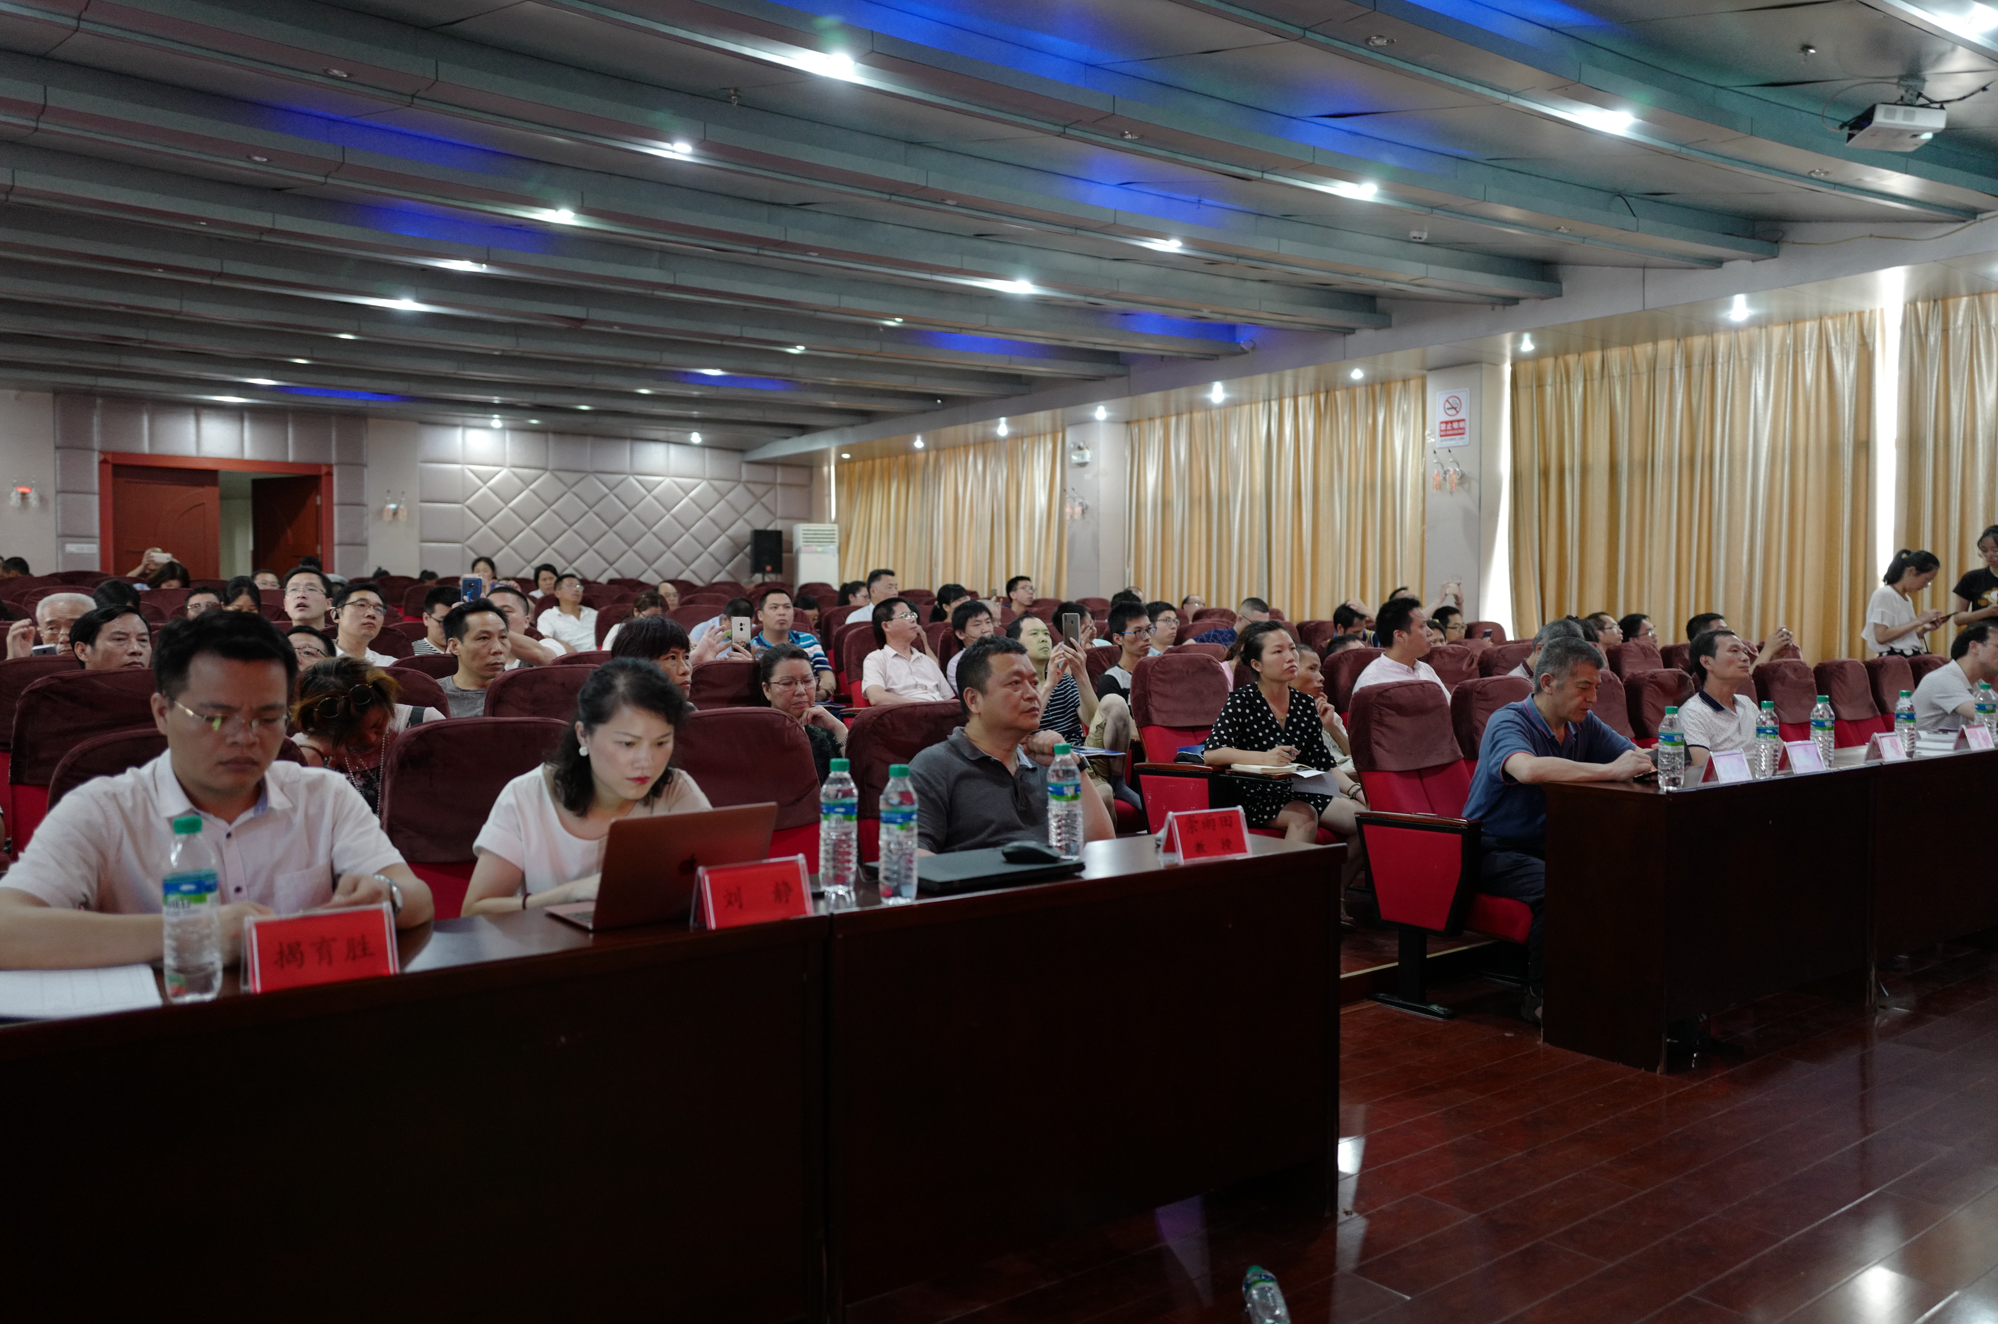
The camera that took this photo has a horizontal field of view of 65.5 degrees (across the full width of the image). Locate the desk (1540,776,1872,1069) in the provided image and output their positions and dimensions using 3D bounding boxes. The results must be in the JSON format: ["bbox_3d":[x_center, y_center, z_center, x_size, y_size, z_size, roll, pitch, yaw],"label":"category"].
[{"bbox_3d":[2.137,0.704,4.617,1.205,0.755,0.380,-1,2,-37],"label":"desk"}]

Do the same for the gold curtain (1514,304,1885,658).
[{"bbox_3d":[4.728,-0.746,10.856,0.160,3.000,2.700,-1,2,-36],"label":"gold curtain"}]

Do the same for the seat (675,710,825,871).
[{"bbox_3d":[-0.479,0.633,3.547,0.577,1.022,0.634,-1,3,-38],"label":"seat"}]

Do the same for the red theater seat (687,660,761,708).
[{"bbox_3d":[-0.588,0.517,4.454,0.577,1.022,0.634,-1,3,-38],"label":"red theater seat"}]

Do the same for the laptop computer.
[{"bbox_3d":[-0.538,0.317,2.473,0.281,0.190,0.276,-1,3,-38],"label":"laptop computer"}]

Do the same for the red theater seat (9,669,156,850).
[{"bbox_3d":[-1.873,0.547,3.460,0.577,1.022,0.634,-1,3,-38],"label":"red theater seat"}]

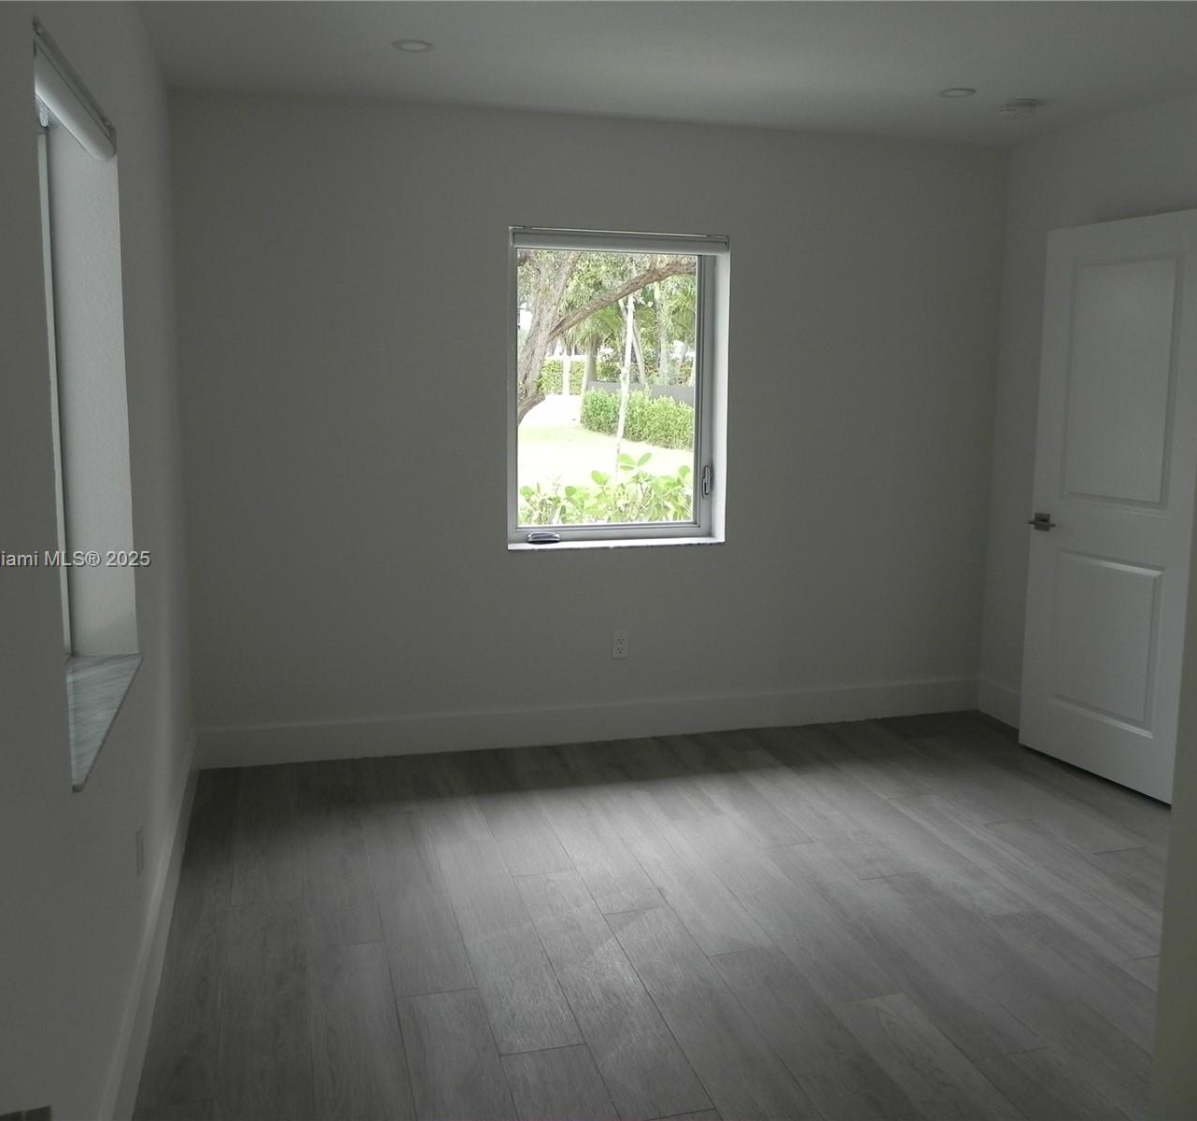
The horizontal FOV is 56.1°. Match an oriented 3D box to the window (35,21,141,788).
[{"bbox_3d":[-1.048,-0.290,2.199,0.140,1.225,0.890,-2,9,-16],"label":"window"}]

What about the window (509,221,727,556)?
[{"bbox_3d":[0.069,-0.674,4.519,0.900,1.230,0.140,-2,9,-16],"label":"window"}]

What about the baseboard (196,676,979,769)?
[{"bbox_3d":[0.123,0.659,4.651,3.360,0.157,0.018,-2,9,-16],"label":"baseboard"}]

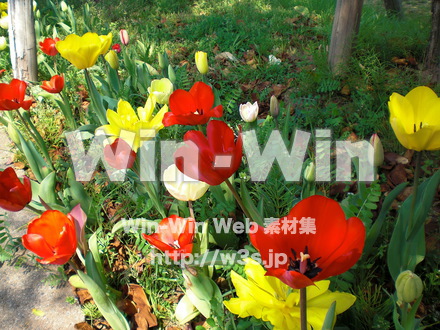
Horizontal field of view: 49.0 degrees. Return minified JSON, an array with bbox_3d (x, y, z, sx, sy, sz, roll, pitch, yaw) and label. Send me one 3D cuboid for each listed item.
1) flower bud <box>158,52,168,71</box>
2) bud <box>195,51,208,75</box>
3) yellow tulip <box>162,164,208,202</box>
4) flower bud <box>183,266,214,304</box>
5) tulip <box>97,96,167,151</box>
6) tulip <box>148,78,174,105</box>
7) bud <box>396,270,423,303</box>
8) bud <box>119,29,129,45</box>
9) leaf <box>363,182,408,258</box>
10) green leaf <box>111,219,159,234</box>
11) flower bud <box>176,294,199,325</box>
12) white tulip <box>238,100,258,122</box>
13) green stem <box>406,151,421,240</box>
[{"bbox_3d":[-0.168,-0.304,1.420,0.026,0.055,0.026,2,27,0],"label":"flower bud"},{"bbox_3d":[-0.047,-0.265,1.250,0.031,0.058,0.031,-7,28,-1],"label":"bud"},{"bbox_3d":[-0.045,0.021,0.645,0.060,0.055,0.058,-1,25,1],"label":"yellow tulip"},{"bbox_3d":[-0.030,0.166,0.670,0.030,0.055,0.030,-26,28,12],"label":"flower bud"},{"bbox_3d":[-0.130,-0.059,0.710,0.100,0.062,0.090,2,31,0],"label":"tulip"},{"bbox_3d":[-0.145,-0.178,1.170,0.060,0.055,0.058,2,27,0],"label":"tulip"},{"bbox_3d":[0.243,0.156,0.620,0.034,0.044,0.034,14,31,24],"label":"bud"},{"bbox_3d":[-0.329,-0.438,1.650,0.029,0.055,0.029,-5,28,-10],"label":"bud"},{"bbox_3d":[0.291,0.100,0.850,0.025,0.159,0.025,30,24,20],"label":"leaf"},{"bbox_3d":[-0.128,0.094,0.740,0.080,0.024,0.028,2,25,0],"label":"green leaf"},{"bbox_3d":[-0.049,0.209,0.700,0.034,0.045,0.030,16,27,1],"label":"flower bud"},{"bbox_3d":[0.070,-0.130,1.170,0.046,0.050,0.045,2,27,0],"label":"white tulip"},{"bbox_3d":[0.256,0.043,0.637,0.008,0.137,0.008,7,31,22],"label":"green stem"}]

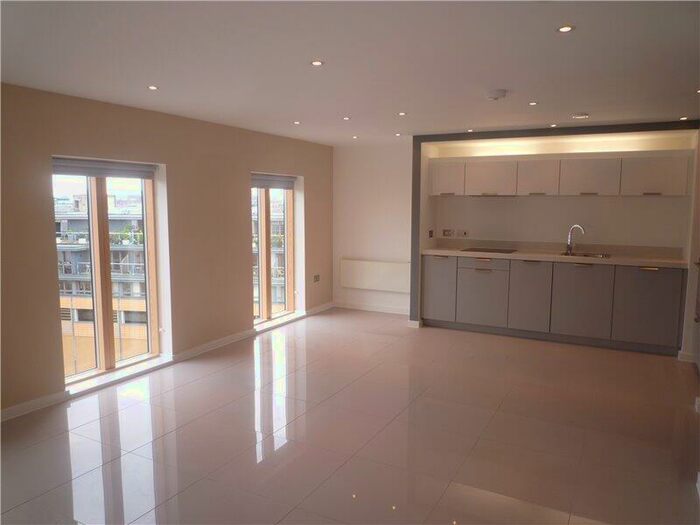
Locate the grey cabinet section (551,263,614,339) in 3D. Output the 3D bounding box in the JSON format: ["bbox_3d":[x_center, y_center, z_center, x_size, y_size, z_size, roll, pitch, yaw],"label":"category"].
[{"bbox_3d":[2.581,0.371,5.591,0.599,0.770,0.580,4,8,28],"label":"grey cabinet section"}]

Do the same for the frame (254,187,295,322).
[{"bbox_3d":[-1.027,-0.152,6.352,0.130,1.755,1.005,4,8,28],"label":"frame"}]

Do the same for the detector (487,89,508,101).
[{"bbox_3d":[1.072,-1.219,3.673,0.126,0.050,0.126,4,7,28],"label":"detector"}]

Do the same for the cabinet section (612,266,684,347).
[{"bbox_3d":[3.107,0.405,5.315,0.591,0.770,0.580,4,8,28],"label":"cabinet section"}]

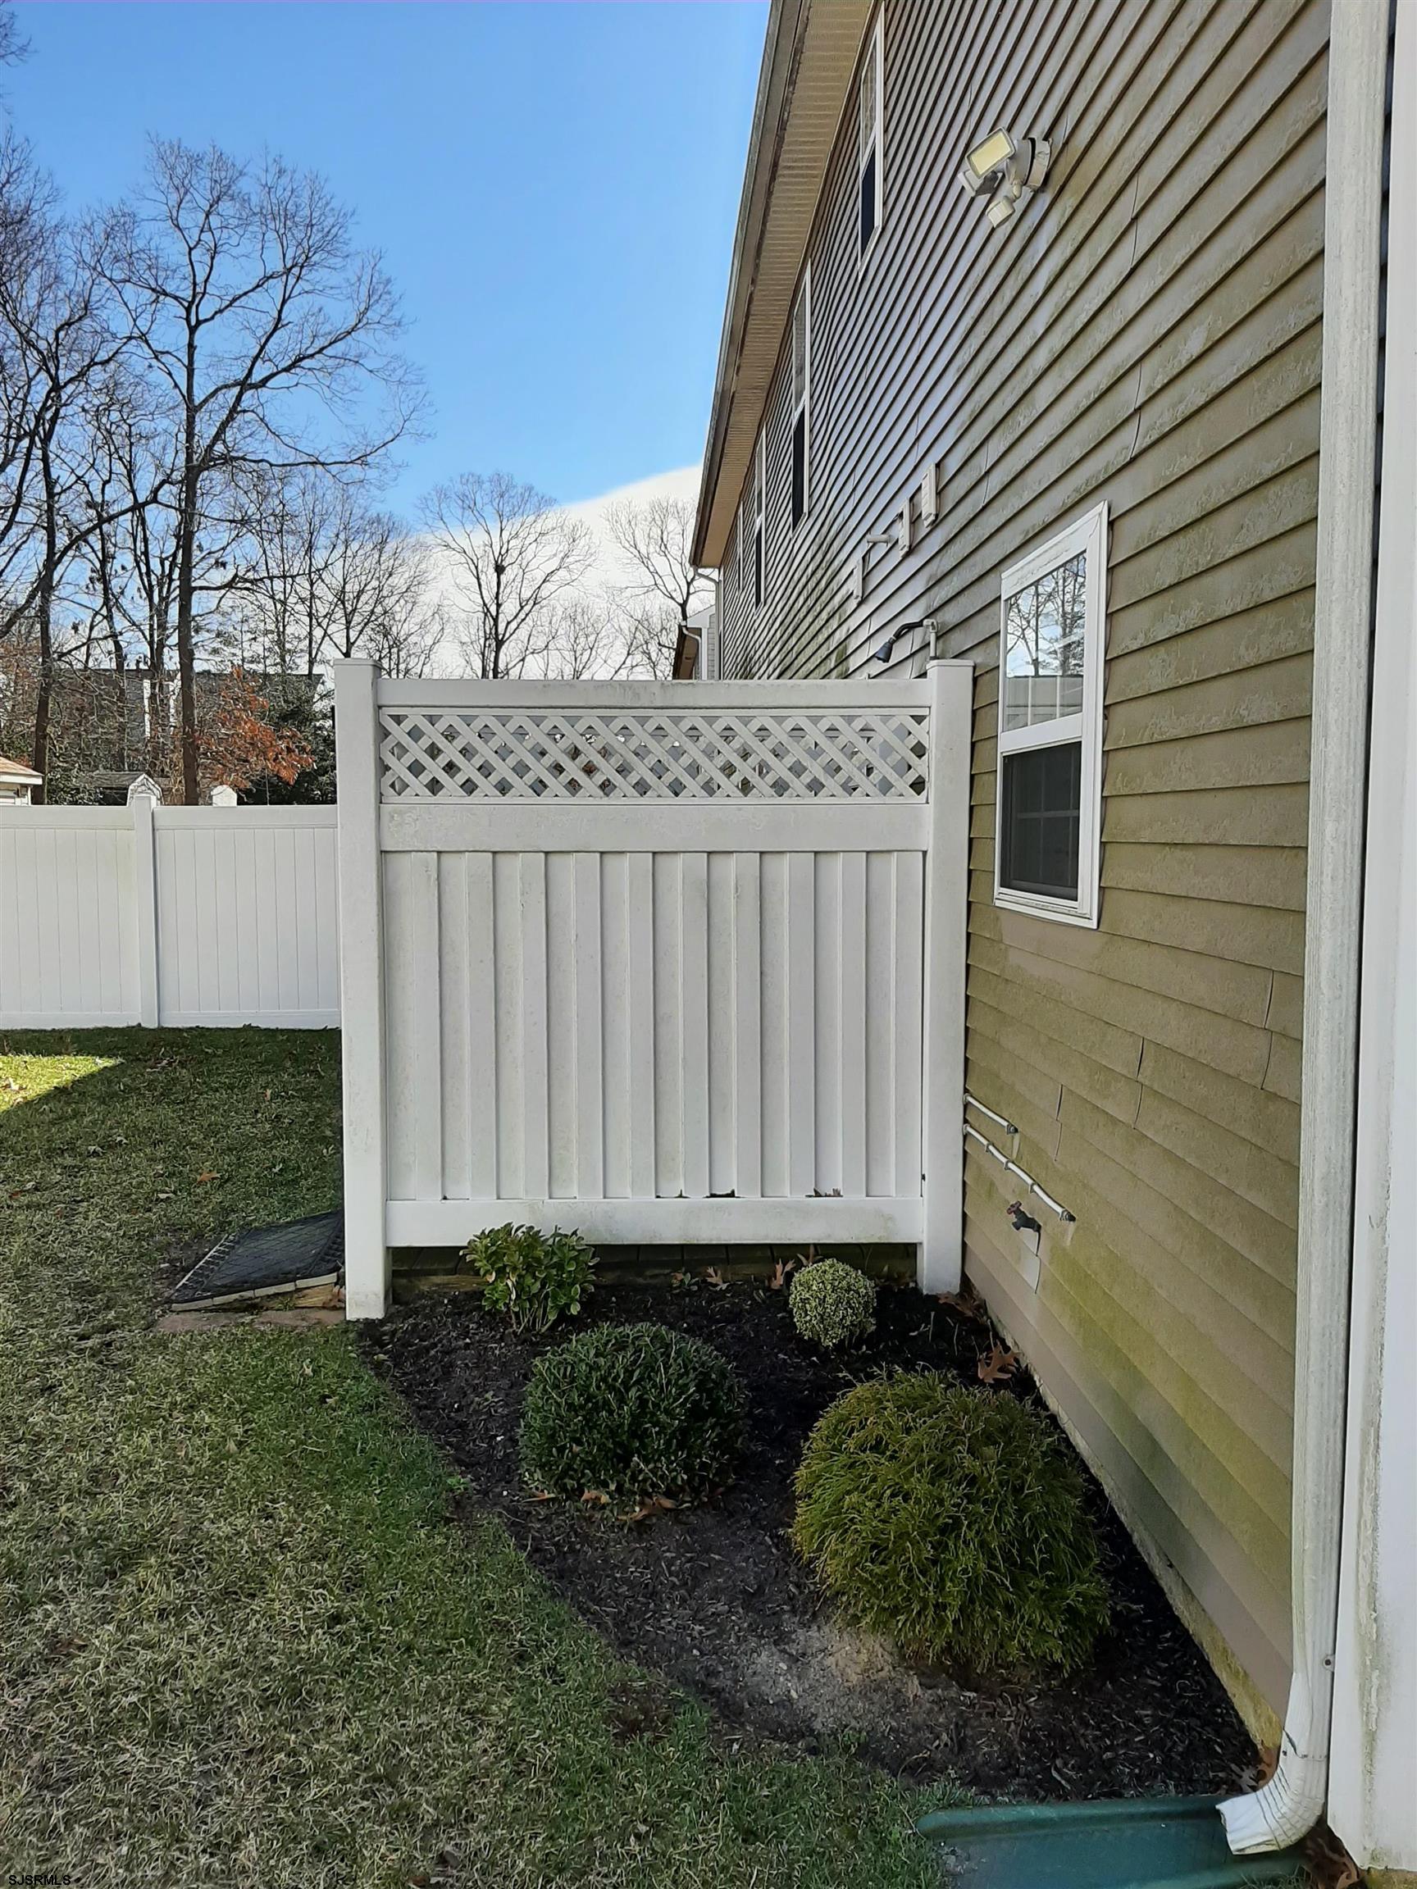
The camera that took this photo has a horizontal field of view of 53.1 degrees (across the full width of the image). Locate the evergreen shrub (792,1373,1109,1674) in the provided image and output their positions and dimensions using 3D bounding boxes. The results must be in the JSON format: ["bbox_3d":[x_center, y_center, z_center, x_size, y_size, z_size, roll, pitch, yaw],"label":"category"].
[{"bbox_3d":[0.466,1.100,2.782,0.610,0.465,0.610,0,5,-2],"label":"evergreen shrub"}]

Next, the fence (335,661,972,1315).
[{"bbox_3d":[-0.169,0.154,4.655,2.050,2.130,0.140,0,5,-2],"label":"fence"}]

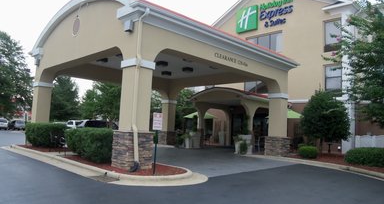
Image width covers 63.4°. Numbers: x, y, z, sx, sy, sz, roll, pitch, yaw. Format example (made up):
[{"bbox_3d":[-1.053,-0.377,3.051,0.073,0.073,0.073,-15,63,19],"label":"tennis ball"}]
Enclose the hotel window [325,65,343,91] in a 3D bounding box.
[{"bbox_3d":[8.853,-1.547,19.493,0.120,1.576,1.127,8,-8,-44],"label":"hotel window"}]

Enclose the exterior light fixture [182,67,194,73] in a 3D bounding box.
[{"bbox_3d":[-0.198,-1.818,17.591,0.450,0.200,0.450,8,-8,-43],"label":"exterior light fixture"}]

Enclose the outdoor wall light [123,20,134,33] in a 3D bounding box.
[{"bbox_3d":[-1.982,-2.417,9.879,0.150,0.310,0.280,8,-8,-43],"label":"outdoor wall light"}]

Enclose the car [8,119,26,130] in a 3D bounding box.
[{"bbox_3d":[-28.043,3.719,50.000,1.850,1.650,4.600,8,-8,-43],"label":"car"}]

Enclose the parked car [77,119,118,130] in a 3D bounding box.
[{"bbox_3d":[-8.519,2.515,28.000,4.700,1.750,1.900,8,-8,-43],"label":"parked car"}]

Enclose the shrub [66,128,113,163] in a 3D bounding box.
[{"bbox_3d":[-3.376,1.591,11.338,1.058,1.115,3.308,8,-8,-43],"label":"shrub"}]

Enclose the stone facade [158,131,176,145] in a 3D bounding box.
[{"bbox_3d":[-1.708,2.538,21.855,0.904,0.910,0.904,8,-8,-44],"label":"stone facade"}]

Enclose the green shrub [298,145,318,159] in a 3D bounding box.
[{"bbox_3d":[5.908,2.515,15.750,0.980,0.700,0.951,1,-6,21],"label":"green shrub"}]

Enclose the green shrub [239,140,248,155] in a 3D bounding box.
[{"bbox_3d":[2.655,2.357,15.950,0.520,0.720,0.504,2,-6,10],"label":"green shrub"}]

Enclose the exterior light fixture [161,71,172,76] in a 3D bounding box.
[{"bbox_3d":[-1.535,-1.718,18.918,0.400,0.200,0.400,8,-8,-44],"label":"exterior light fixture"}]

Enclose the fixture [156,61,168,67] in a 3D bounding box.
[{"bbox_3d":[-1.556,-2.009,16.378,0.450,0.200,0.450,8,-8,-43],"label":"fixture"}]

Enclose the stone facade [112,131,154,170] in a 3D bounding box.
[{"bbox_3d":[-1.847,1.483,9.731,0.907,1.115,0.907,8,-8,-43],"label":"stone facade"}]

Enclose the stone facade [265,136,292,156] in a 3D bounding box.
[{"bbox_3d":[4.307,2.263,15.671,0.904,0.955,0.904,8,-8,-44],"label":"stone facade"}]

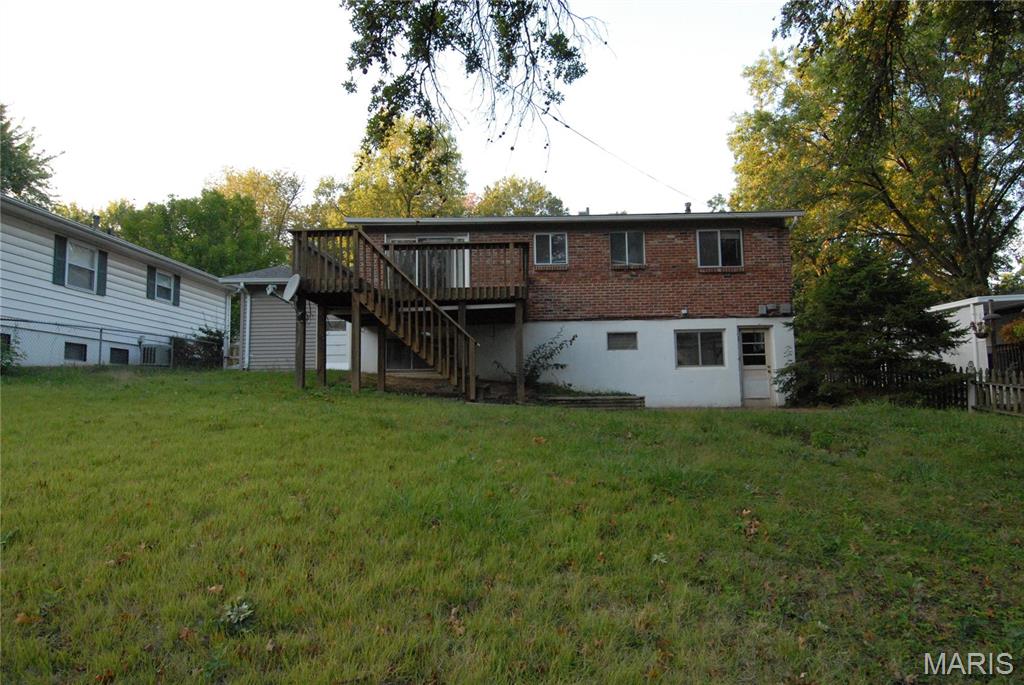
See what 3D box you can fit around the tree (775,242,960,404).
[{"bbox_3d":[9.357,-0.525,15.694,4.800,4.400,4.600,-1,-5,1],"label":"tree"}]

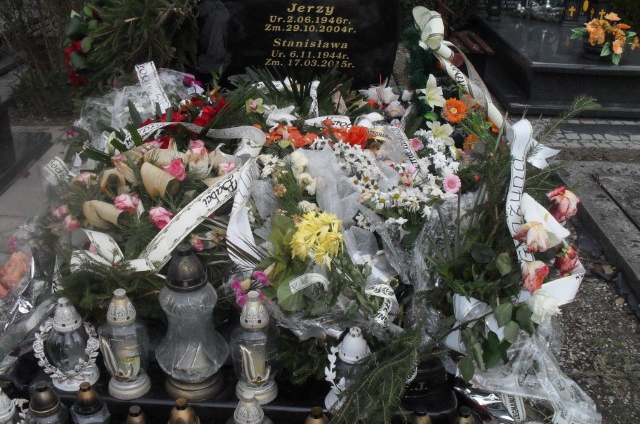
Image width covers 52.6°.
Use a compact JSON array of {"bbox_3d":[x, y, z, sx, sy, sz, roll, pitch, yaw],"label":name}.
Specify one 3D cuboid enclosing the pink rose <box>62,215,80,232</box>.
[{"bbox_3d":[-0.714,0.033,1.860,0.052,0.050,0.050,-14,29,-30],"label":"pink rose"}]

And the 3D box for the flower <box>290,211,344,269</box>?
[{"bbox_3d":[-0.006,0.070,1.640,0.135,0.125,0.120,0,21,0],"label":"flower"}]

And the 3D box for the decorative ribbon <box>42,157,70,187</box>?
[{"bbox_3d":[-0.745,-0.115,1.830,0.075,0.075,0.055,1,24,0],"label":"decorative ribbon"}]

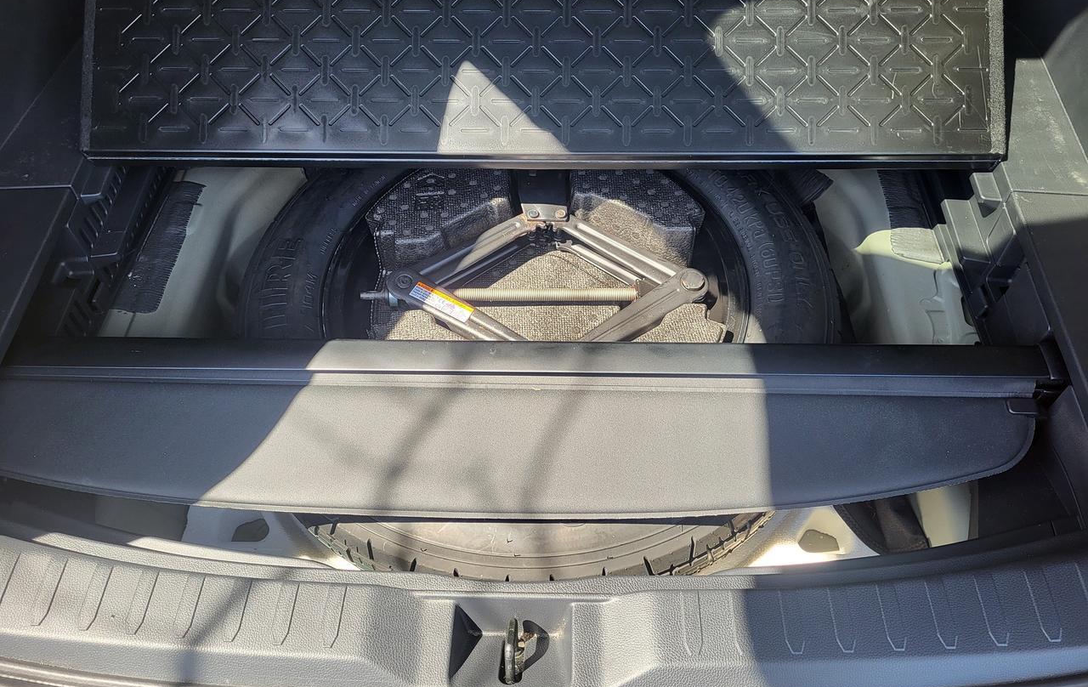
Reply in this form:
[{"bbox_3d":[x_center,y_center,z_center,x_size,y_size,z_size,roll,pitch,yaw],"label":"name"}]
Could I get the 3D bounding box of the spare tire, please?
[{"bbox_3d":[-0.009,-0.033,0.960,0.690,0.165,0.690,0,55,2],"label":"spare tire"}]

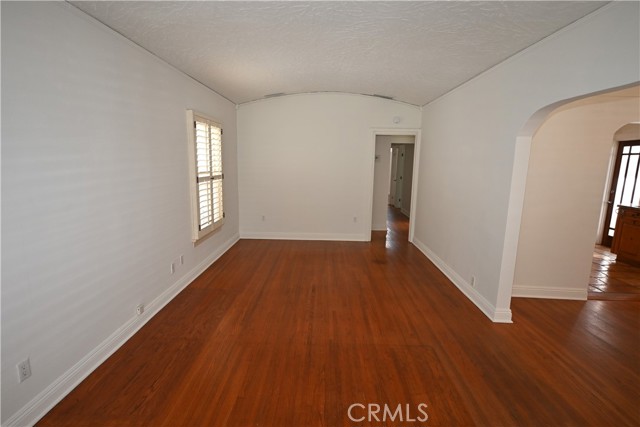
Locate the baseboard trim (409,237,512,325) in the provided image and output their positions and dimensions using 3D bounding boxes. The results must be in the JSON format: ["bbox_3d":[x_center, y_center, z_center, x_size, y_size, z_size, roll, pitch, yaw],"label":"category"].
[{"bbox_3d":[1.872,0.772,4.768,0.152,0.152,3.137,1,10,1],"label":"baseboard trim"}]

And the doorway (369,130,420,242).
[{"bbox_3d":[1.400,-0.510,6.211,0.936,2.182,0.160,1,10,1],"label":"doorway"}]

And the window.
[{"bbox_3d":[-1.577,-0.546,4.539,0.086,1.614,1.088,1,10,1],"label":"window"}]

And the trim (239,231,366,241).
[{"bbox_3d":[-0.347,0.468,6.356,2.498,0.149,0.028,1,10,1],"label":"trim"}]

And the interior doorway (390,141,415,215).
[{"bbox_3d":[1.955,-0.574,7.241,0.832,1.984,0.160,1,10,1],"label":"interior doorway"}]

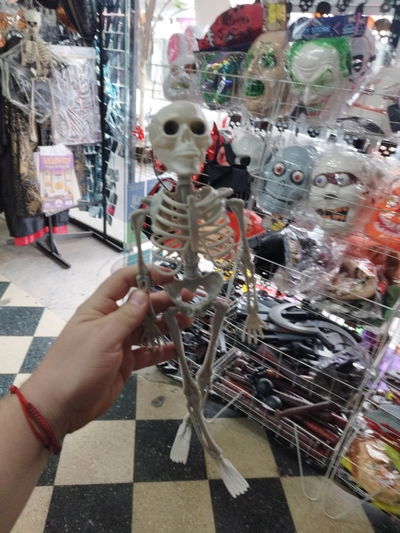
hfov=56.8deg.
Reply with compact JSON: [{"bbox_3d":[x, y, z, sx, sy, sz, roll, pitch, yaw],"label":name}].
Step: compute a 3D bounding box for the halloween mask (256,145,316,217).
[{"bbox_3d":[0.317,-0.327,1.412,0.192,0.268,0.105,29,23,20],"label":"halloween mask"}]

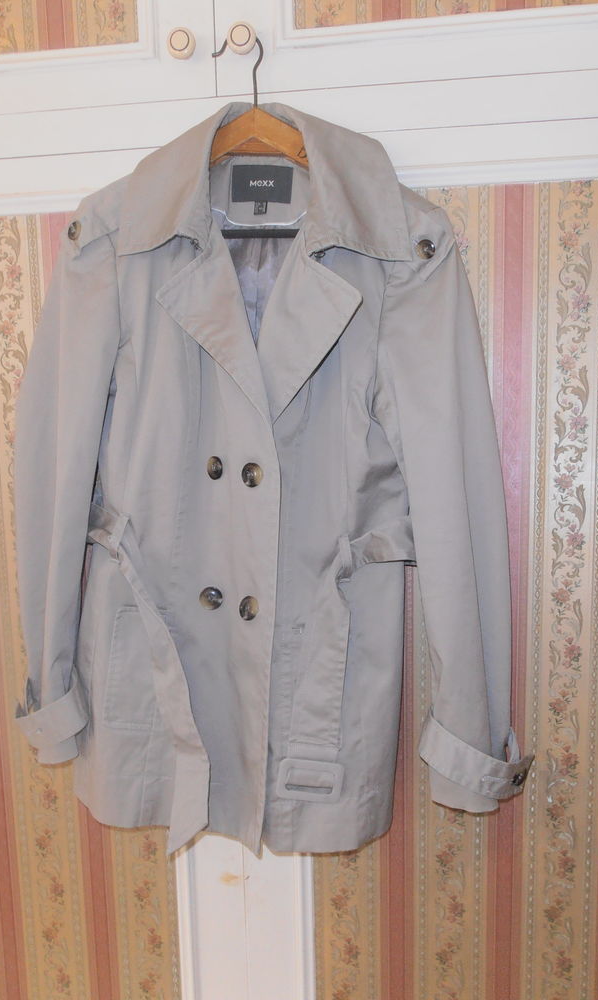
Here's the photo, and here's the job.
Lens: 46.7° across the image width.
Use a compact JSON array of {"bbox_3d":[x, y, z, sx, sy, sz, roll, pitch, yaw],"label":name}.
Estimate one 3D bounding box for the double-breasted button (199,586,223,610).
[{"bbox_3d":[-0.098,0.110,0.773,0.025,0.025,0.006,-1,7,3],"label":"double-breasted button"}]

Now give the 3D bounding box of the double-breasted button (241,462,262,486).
[{"bbox_3d":[-0.049,-0.026,0.728,0.025,0.025,0.006,1,7,20],"label":"double-breasted button"}]

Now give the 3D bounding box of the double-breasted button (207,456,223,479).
[{"bbox_3d":[-0.091,-0.034,0.752,0.025,0.025,0.006,3,8,34],"label":"double-breasted button"}]

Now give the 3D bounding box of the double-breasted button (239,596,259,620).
[{"bbox_3d":[-0.053,0.116,0.742,0.025,0.025,0.006,2,7,26],"label":"double-breasted button"}]

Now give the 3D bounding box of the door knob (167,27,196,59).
[{"bbox_3d":[-0.130,-0.508,0.772,0.032,0.032,0.028,0,7,7],"label":"door knob"}]

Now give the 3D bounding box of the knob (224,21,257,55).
[{"bbox_3d":[-0.063,-0.508,0.764,0.032,0.032,0.028,0,7,7],"label":"knob"}]

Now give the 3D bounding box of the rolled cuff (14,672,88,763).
[{"bbox_3d":[-0.304,0.268,0.853,0.080,0.103,0.070,0,7,7],"label":"rolled cuff"}]

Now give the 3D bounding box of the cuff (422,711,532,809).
[{"bbox_3d":[0.204,0.296,0.796,0.123,0.104,0.068,0,7,7],"label":"cuff"}]

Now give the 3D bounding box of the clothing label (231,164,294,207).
[{"bbox_3d":[-0.041,-0.352,0.774,0.066,0.041,0.004,5,7,6],"label":"clothing label"}]

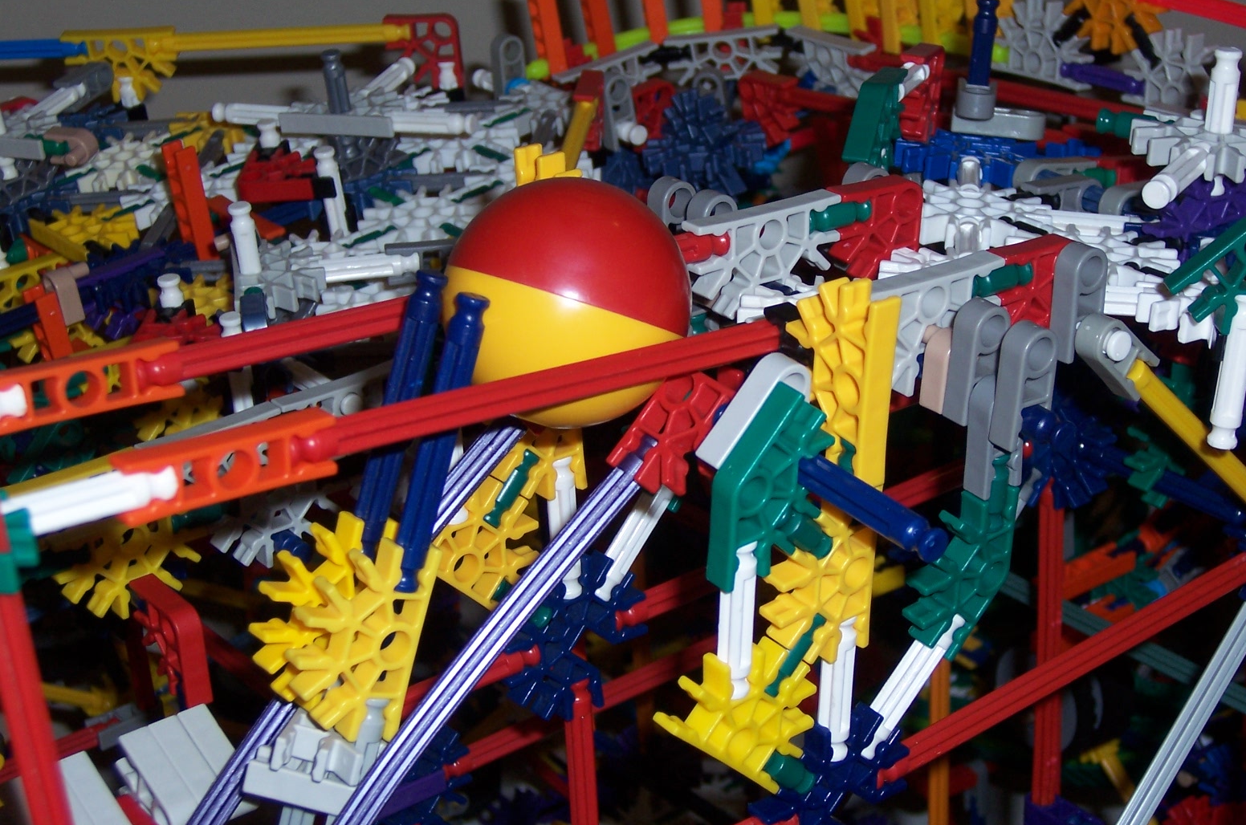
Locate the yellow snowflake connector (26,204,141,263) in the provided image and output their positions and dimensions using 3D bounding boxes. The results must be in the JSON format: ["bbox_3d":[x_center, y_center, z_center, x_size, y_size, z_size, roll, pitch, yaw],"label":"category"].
[{"bbox_3d":[-0.154,-0.053,0.767,0.024,0.006,0.037,-23,29,-31],"label":"yellow snowflake connector"}]

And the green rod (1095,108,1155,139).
[{"bbox_3d":[0.112,-0.063,0.576,0.017,0.006,0.006,7,0,14],"label":"green rod"}]

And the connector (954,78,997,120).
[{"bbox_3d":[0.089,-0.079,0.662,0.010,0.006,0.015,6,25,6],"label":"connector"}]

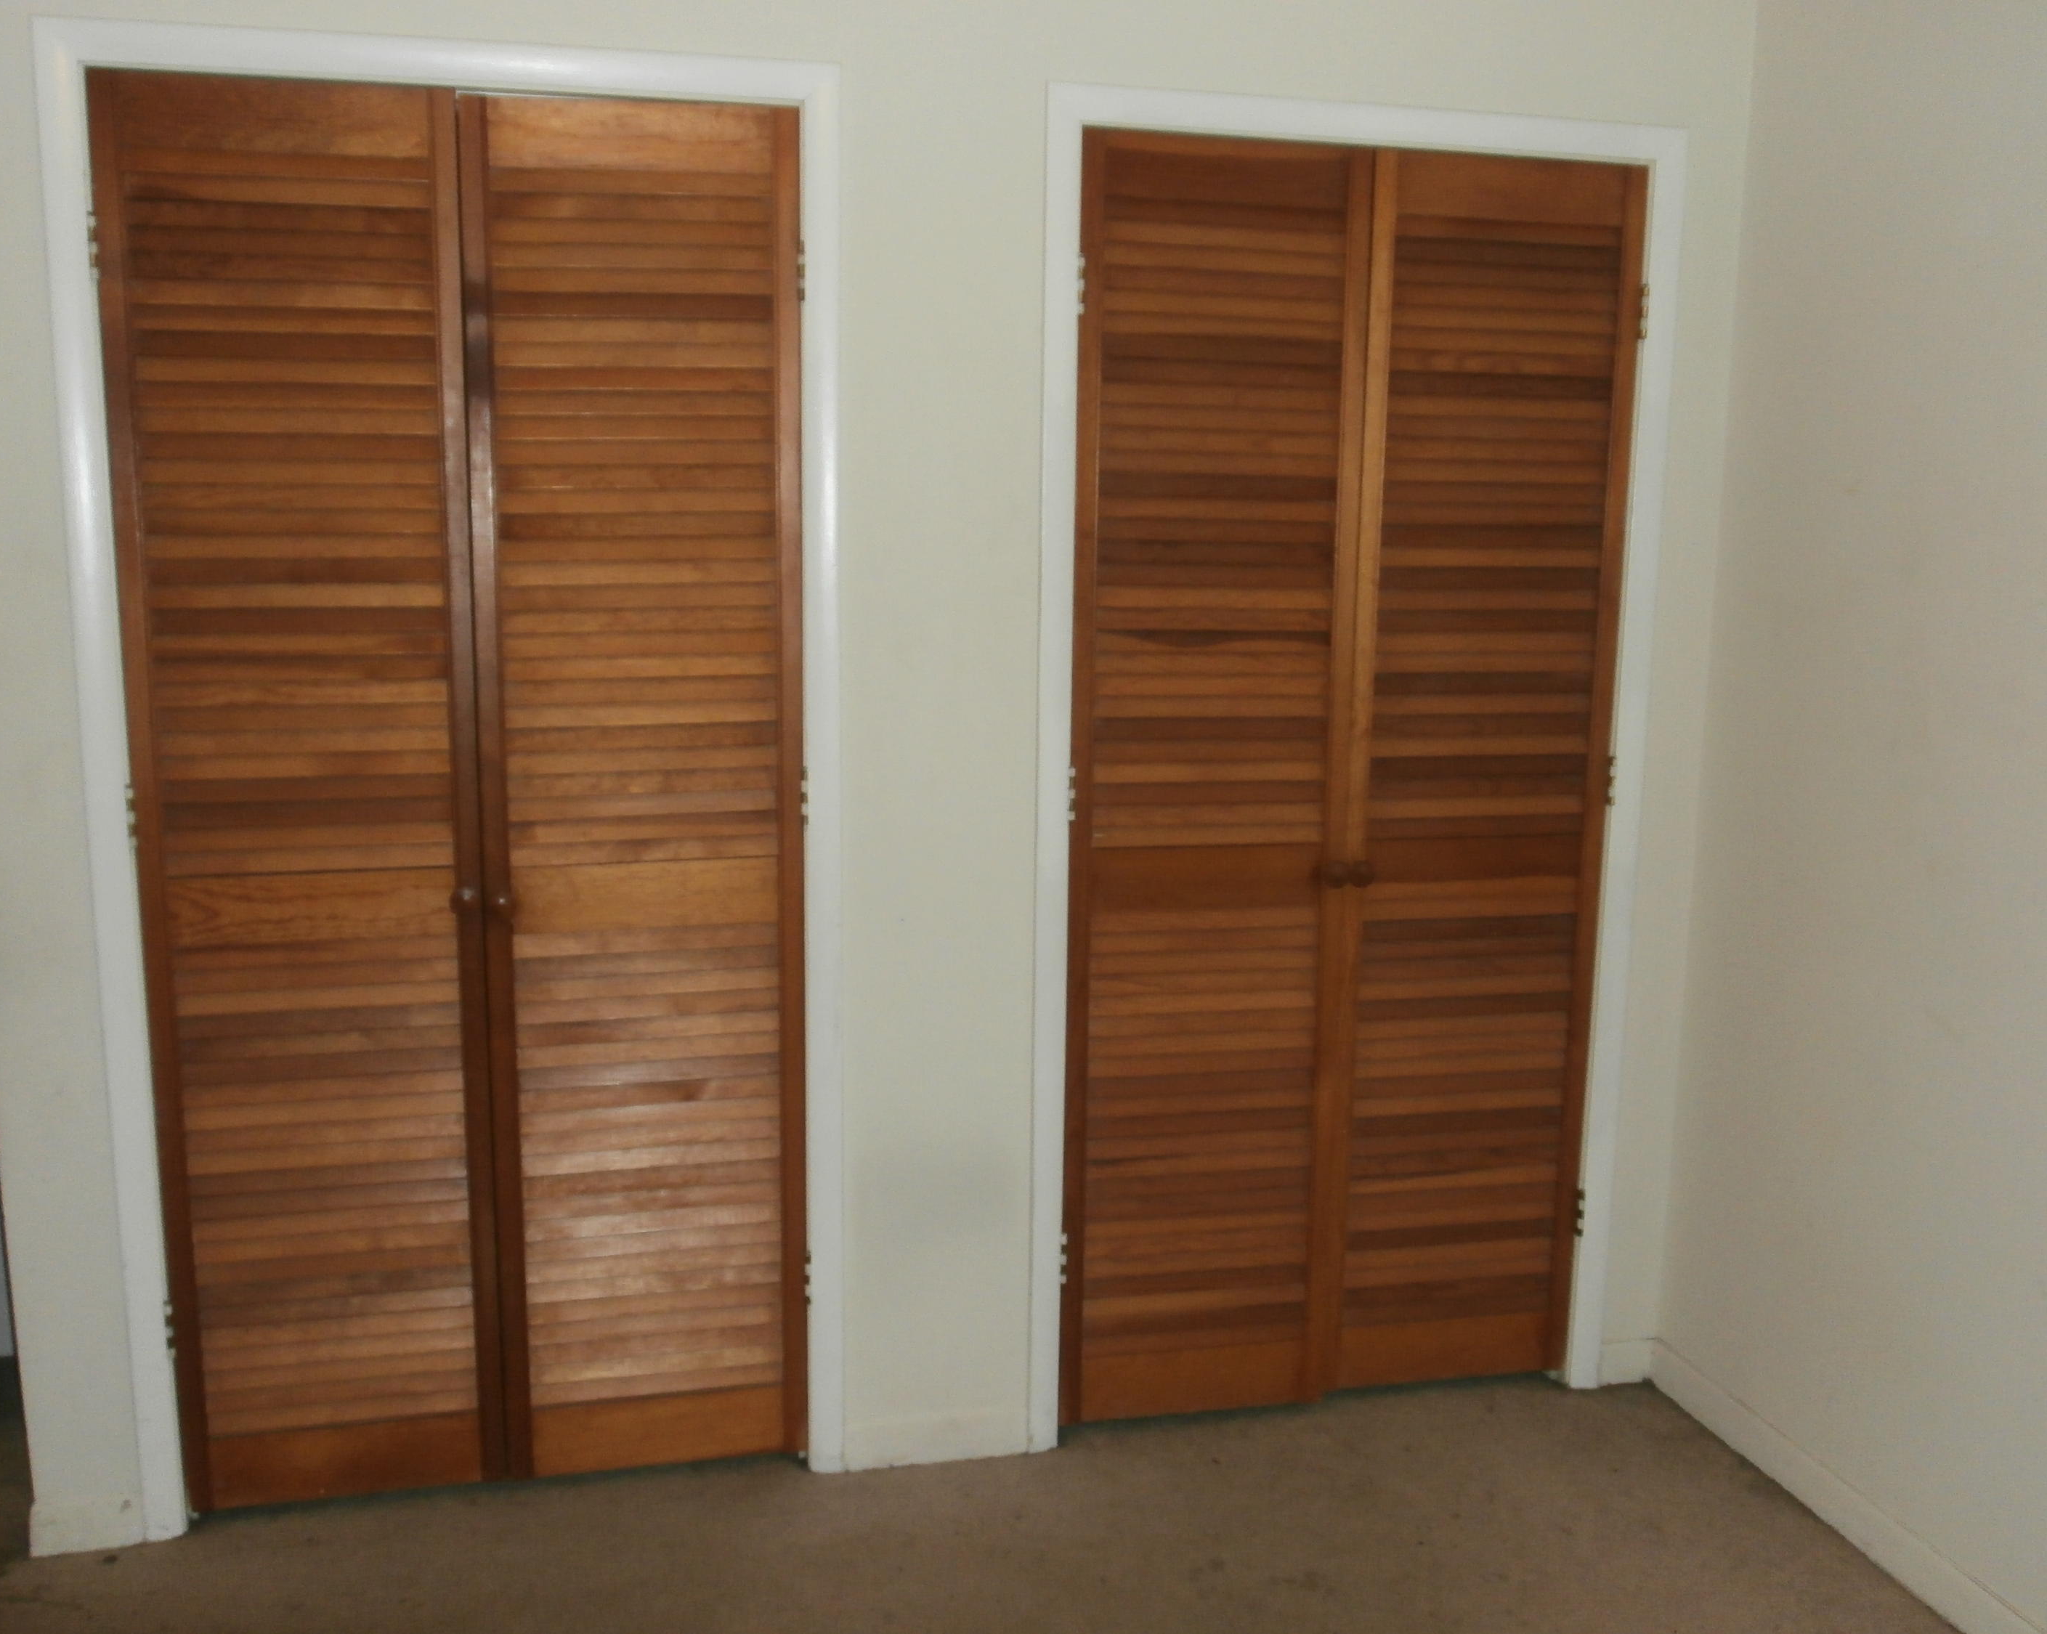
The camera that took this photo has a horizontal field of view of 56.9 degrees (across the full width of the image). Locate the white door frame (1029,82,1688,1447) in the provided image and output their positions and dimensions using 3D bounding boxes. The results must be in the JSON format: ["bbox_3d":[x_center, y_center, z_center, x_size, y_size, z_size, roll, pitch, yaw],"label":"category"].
[{"bbox_3d":[0.510,-0.029,2.988,1.013,2.087,0.080,-2,10,-13],"label":"white door frame"}]

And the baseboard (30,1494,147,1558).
[{"bbox_3d":[-1.342,1.011,2.703,0.148,0.083,0.018,-2,10,-13],"label":"baseboard"}]

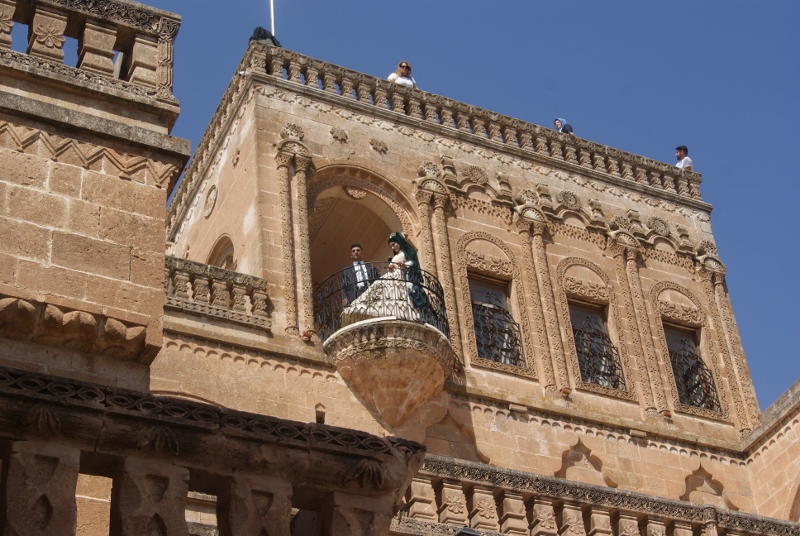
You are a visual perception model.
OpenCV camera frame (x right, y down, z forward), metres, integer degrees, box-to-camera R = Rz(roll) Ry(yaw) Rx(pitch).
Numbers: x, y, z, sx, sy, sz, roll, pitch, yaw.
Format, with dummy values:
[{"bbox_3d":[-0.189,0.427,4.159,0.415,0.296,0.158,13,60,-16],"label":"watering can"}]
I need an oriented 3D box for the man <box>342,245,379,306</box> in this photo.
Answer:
[{"bbox_3d":[-0.513,0.353,20.175,0.520,1.729,0.320,-4,-38,-2],"label":"man"}]

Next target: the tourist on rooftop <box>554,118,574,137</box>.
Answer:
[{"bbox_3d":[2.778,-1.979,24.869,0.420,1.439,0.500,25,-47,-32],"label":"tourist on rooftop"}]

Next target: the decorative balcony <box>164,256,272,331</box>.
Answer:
[{"bbox_3d":[-2.568,0.364,20.811,1.655,0.901,0.270,14,-44,-22],"label":"decorative balcony"}]

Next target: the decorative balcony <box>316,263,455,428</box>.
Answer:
[{"bbox_3d":[-0.008,1.087,21.145,2.002,2.233,1.032,14,-44,-22],"label":"decorative balcony"}]

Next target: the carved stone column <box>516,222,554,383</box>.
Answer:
[{"bbox_3d":[1.988,0.476,21.805,0.197,3.160,0.197,14,-42,-23],"label":"carved stone column"}]

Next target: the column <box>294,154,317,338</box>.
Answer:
[{"bbox_3d":[-1.295,-0.338,20.387,0.197,3.160,0.197,-3,-38,-3],"label":"column"}]

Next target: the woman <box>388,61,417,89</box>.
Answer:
[{"bbox_3d":[0.100,-2.728,23.744,0.500,1.611,0.330,3,-39,-11],"label":"woman"}]

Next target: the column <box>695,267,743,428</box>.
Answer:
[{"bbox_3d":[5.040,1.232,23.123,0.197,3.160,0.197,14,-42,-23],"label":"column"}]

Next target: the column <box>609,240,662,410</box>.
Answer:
[{"bbox_3d":[3.956,0.932,24.531,0.500,3.480,0.280,14,-44,-22],"label":"column"}]

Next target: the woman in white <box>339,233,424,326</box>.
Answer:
[{"bbox_3d":[-0.242,0.213,21.579,0.800,1.720,1.100,-33,-47,29],"label":"woman in white"}]

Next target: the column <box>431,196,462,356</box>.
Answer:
[{"bbox_3d":[0.700,0.157,21.249,0.197,3.160,0.197,14,-42,-23],"label":"column"}]

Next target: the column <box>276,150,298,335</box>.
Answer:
[{"bbox_3d":[-1.673,-0.467,22.239,0.250,3.480,0.250,-3,-40,-3],"label":"column"}]

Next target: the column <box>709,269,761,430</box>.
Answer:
[{"bbox_3d":[5.700,1.363,25.243,0.250,3.480,0.250,14,-44,-22],"label":"column"}]

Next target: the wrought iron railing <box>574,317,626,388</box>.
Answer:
[{"bbox_3d":[3.139,1.313,23.752,0.850,1.386,0.120,14,-44,-22],"label":"wrought iron railing"}]

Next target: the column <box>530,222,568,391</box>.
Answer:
[{"bbox_3d":[2.434,0.555,23.910,0.250,3.480,0.250,14,-44,-22],"label":"column"}]

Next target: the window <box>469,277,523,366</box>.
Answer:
[{"bbox_3d":[1.329,0.781,21.246,0.765,1.516,0.200,14,-42,-23],"label":"window"}]

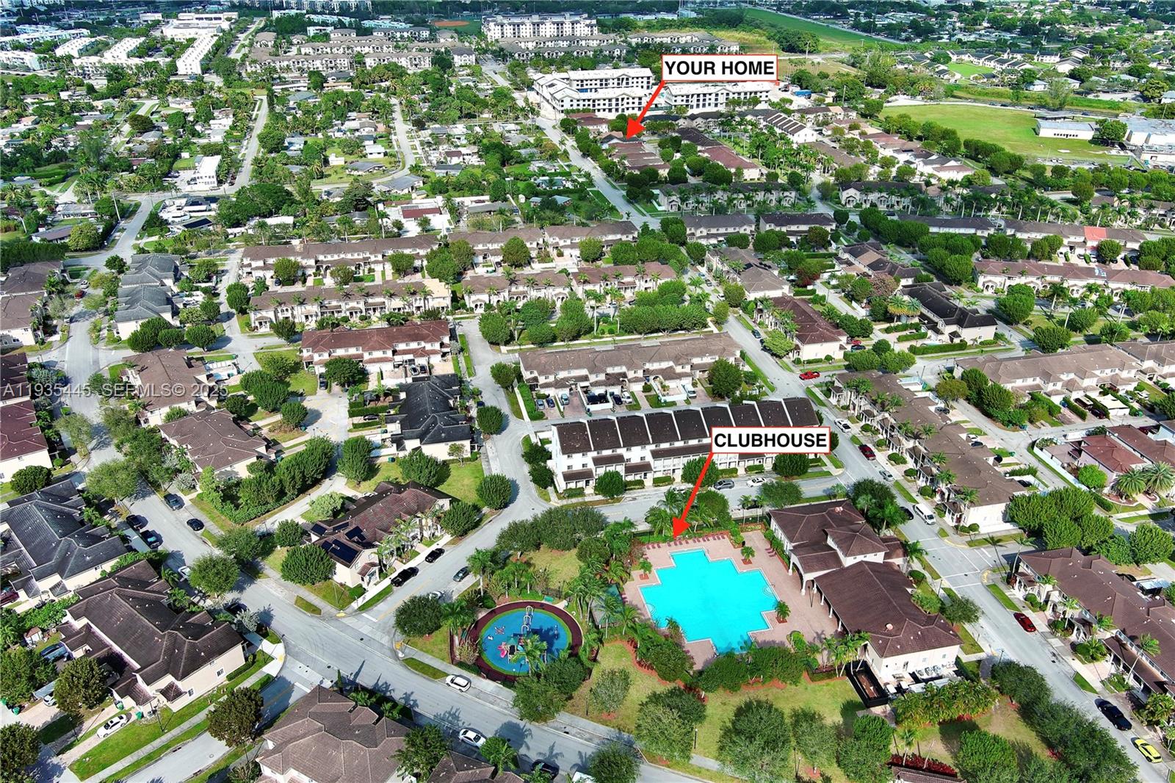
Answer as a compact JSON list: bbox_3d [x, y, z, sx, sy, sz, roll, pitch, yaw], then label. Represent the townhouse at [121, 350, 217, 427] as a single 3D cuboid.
[{"bbox_3d":[-115.210,-3.150,261.190,21.000,8.200,36.000,-14,31,-25],"label":"townhouse"}]

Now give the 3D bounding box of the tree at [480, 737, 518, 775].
[{"bbox_3d":[-12.560,52.920,134.780,5.300,7.000,5.300,-6,28,-11],"label":"tree"}]

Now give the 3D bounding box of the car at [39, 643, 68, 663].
[{"bbox_3d":[-89.410,43.820,158.800,1.900,1.600,4.600,19,33,33],"label":"car"}]

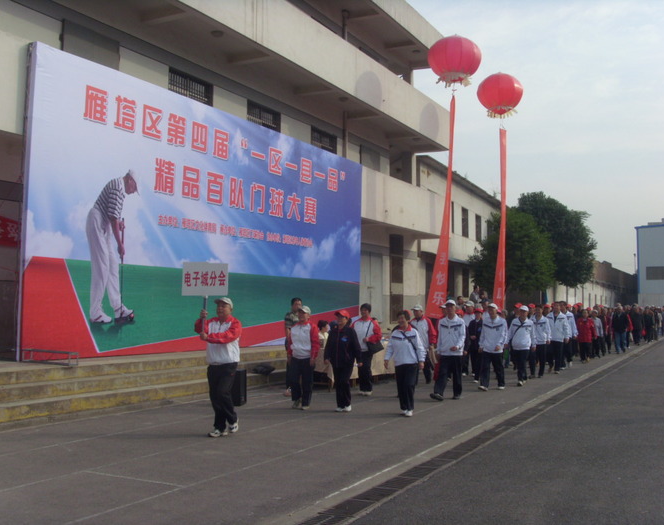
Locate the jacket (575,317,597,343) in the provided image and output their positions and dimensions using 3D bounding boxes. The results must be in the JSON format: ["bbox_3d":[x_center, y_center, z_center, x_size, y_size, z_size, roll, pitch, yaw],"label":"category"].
[{"bbox_3d":[7.844,2.083,22.500,0.600,0.777,0.360,-1,-4,26],"label":"jacket"}]

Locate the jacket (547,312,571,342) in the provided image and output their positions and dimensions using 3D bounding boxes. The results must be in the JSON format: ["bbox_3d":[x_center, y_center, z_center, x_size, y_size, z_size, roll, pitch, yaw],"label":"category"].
[{"bbox_3d":[5.712,1.638,18.400,0.600,0.757,0.360,-1,-4,26],"label":"jacket"}]

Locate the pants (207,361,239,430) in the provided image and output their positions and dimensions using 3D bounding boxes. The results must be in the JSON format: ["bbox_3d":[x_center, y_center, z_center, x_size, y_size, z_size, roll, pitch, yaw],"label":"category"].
[{"bbox_3d":[-1.362,1.672,9.100,0.370,0.879,0.370,-2,-4,30],"label":"pants"}]

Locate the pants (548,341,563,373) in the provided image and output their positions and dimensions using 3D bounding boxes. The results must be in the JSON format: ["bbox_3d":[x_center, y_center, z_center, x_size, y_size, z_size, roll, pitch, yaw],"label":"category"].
[{"bbox_3d":[5.656,2.351,18.400,0.380,0.832,0.380,-1,-4,26],"label":"pants"}]

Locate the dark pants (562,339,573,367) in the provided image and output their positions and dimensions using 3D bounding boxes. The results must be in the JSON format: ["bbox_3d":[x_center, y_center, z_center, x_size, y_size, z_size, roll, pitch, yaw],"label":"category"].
[{"bbox_3d":[6.359,2.435,19.700,0.380,0.837,0.360,-1,-4,26],"label":"dark pants"}]

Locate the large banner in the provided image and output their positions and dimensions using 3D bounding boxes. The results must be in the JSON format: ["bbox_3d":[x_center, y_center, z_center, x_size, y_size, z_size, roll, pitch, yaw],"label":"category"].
[{"bbox_3d":[-2.326,-0.724,18.705,0.250,5.830,13.037,-2,-4,29],"label":"large banner"}]

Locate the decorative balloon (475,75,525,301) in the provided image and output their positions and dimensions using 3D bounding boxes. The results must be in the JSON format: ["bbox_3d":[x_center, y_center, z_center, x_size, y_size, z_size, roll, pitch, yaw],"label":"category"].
[{"bbox_3d":[7.129,-2.930,30.800,1.970,10.154,1.950,0,-4,14],"label":"decorative balloon"}]

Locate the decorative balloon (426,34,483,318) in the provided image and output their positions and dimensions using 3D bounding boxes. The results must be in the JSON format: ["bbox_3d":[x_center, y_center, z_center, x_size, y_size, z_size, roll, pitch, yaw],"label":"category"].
[{"bbox_3d":[4.289,-3.010,25.700,1.930,10.023,1.900,0,-4,11],"label":"decorative balloon"}]

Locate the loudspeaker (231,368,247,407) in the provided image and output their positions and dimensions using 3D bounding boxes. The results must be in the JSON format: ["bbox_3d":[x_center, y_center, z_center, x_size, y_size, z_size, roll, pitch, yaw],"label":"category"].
[{"bbox_3d":[-1.625,2.044,12.036,0.350,0.600,0.380,0,-4,12],"label":"loudspeaker"}]

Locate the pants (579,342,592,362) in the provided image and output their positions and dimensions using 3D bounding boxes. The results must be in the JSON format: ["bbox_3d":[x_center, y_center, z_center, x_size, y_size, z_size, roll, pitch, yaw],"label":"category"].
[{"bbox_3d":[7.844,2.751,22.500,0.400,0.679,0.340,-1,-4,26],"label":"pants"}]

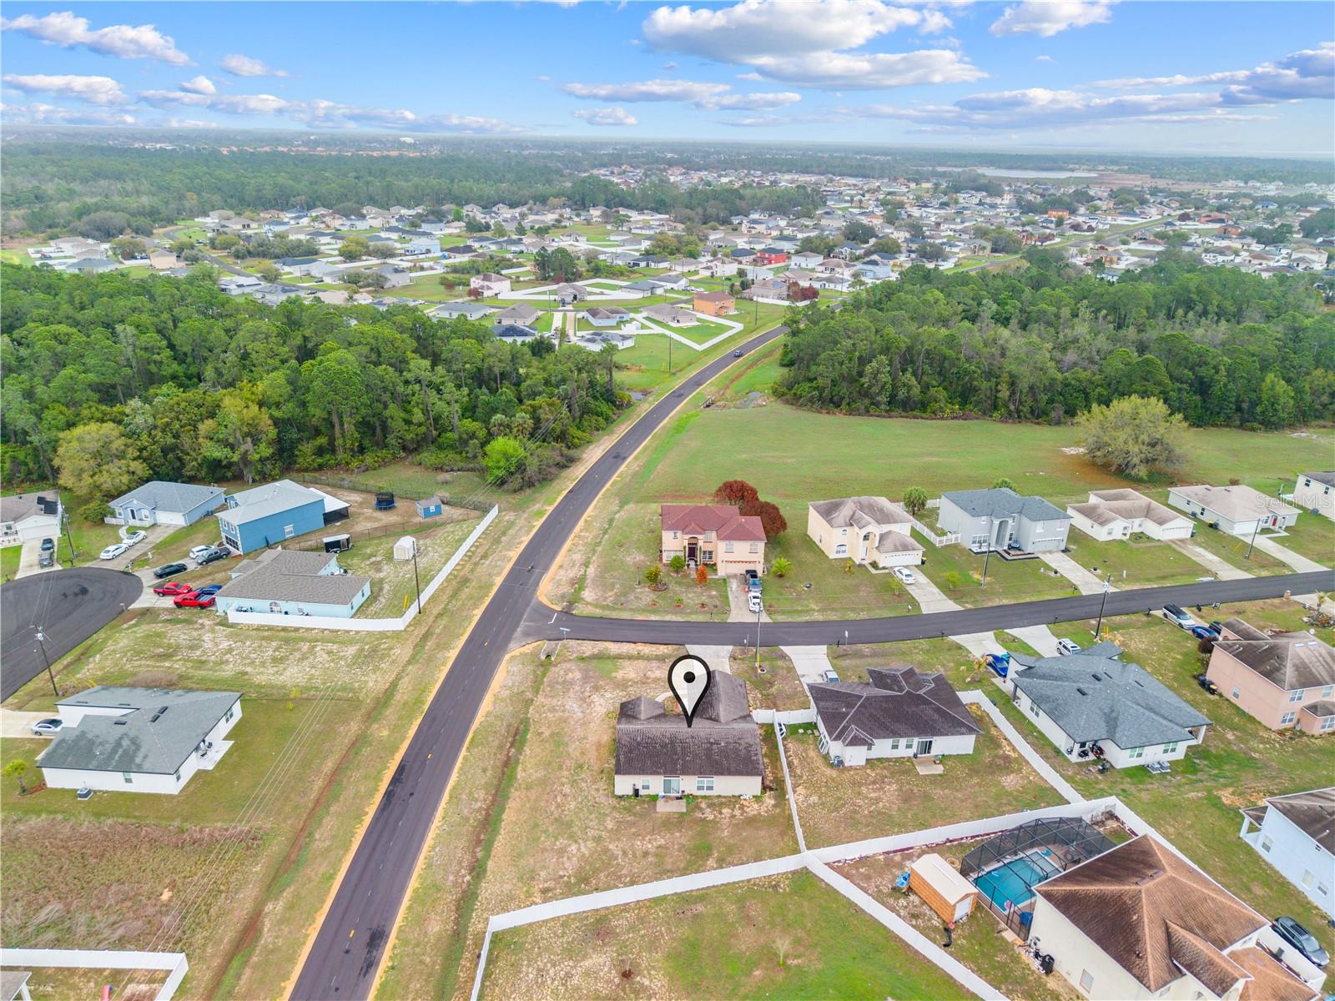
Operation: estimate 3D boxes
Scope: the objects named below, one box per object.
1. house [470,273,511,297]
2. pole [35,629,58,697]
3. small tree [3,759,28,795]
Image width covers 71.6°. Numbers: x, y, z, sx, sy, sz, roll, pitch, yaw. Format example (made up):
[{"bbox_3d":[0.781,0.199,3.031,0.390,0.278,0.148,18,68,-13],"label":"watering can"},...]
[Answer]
[{"bbox_3d":[-77.616,-93.758,402.529,13.300,7.500,14.100,14,25,28],"label":"house"},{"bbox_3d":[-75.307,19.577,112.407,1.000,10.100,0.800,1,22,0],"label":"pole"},{"bbox_3d":[-66.594,28.382,94.867,2.500,3.900,2.500,1,22,0],"label":"small tree"}]

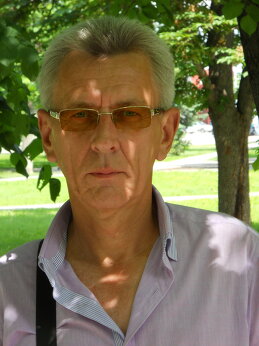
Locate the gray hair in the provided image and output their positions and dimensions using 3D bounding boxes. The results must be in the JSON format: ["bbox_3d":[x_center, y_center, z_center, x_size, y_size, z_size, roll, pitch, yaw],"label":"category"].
[{"bbox_3d":[-0.032,-0.143,1.850,0.185,0.150,0.195,0,2,4],"label":"gray hair"}]

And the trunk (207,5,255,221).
[{"bbox_3d":[0.905,-0.200,12.000,0.430,2.600,0.360,0,2,3],"label":"trunk"}]

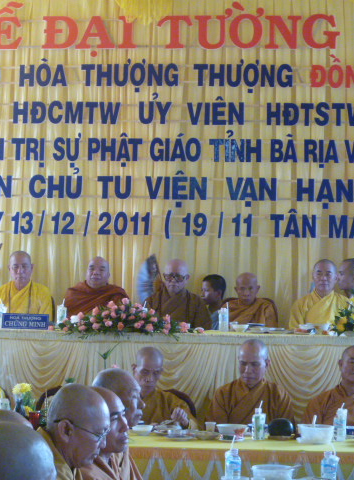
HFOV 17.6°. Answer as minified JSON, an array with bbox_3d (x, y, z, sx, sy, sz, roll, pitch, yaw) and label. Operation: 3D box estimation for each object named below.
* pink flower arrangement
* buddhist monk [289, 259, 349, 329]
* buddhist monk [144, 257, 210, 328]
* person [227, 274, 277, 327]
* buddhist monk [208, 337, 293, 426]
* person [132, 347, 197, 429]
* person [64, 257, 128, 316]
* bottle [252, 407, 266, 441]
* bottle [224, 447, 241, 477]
[{"bbox_3d":[-0.321,0.534,7.750,0.970,0.270,0.320,1,-4,3],"label":"pink flower arrangement"},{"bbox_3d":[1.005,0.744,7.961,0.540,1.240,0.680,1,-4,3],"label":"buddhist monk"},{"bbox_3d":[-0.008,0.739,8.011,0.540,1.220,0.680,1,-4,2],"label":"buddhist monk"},{"bbox_3d":[0.522,0.819,8.248,0.490,1.177,0.680,1,-3,6],"label":"person"},{"bbox_3d":[0.399,1.177,6.216,0.540,1.265,0.750,1,-3,6],"label":"buddhist monk"},{"bbox_3d":[-0.085,1.199,6.317,0.540,1.213,0.720,1,-3,6],"label":"person"},{"bbox_3d":[-0.601,0.759,8.346,0.540,1.273,0.700,1,-3,6],"label":"person"},{"bbox_3d":[0.424,0.957,5.960,0.064,0.178,0.064,1,-3,6],"label":"bottle"},{"bbox_3d":[0.226,0.931,4.594,0.063,0.190,0.063,1,-4,3],"label":"bottle"}]

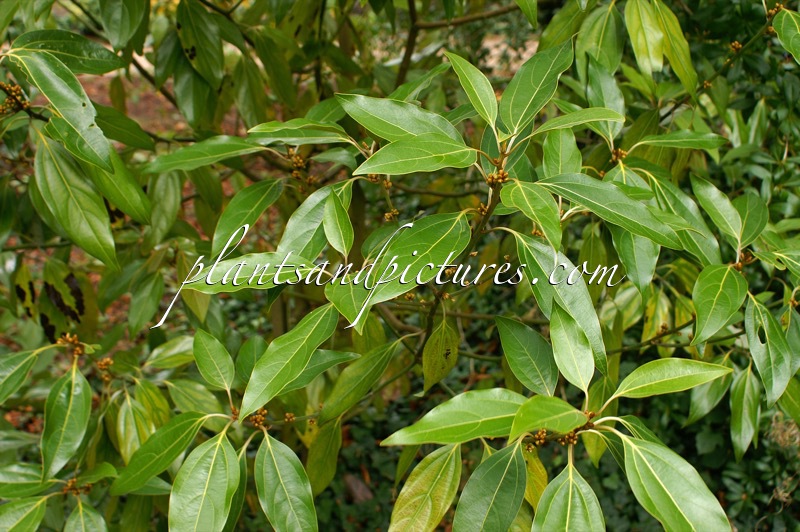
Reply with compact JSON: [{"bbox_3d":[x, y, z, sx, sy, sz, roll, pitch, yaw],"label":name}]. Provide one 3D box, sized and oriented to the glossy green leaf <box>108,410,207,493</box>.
[{"bbox_3d":[-0.226,0.174,0.868,0.106,0.014,0.038,-38,48,-3],"label":"glossy green leaf"}]

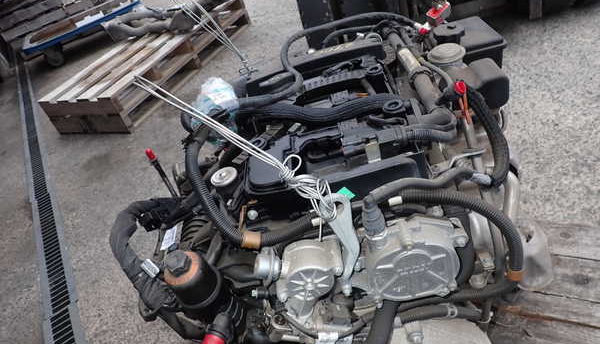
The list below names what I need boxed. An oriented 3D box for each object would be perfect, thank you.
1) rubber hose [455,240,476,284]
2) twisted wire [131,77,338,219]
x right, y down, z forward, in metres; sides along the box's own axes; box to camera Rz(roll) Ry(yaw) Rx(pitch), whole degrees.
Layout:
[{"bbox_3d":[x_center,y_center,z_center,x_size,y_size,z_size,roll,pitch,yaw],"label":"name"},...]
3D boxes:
[{"bbox_3d":[0.240,0.129,0.625,0.036,0.079,0.040,-14,36,7],"label":"rubber hose"},{"bbox_3d":[-0.099,-0.055,0.596,0.388,0.054,0.041,32,56,20],"label":"twisted wire"}]

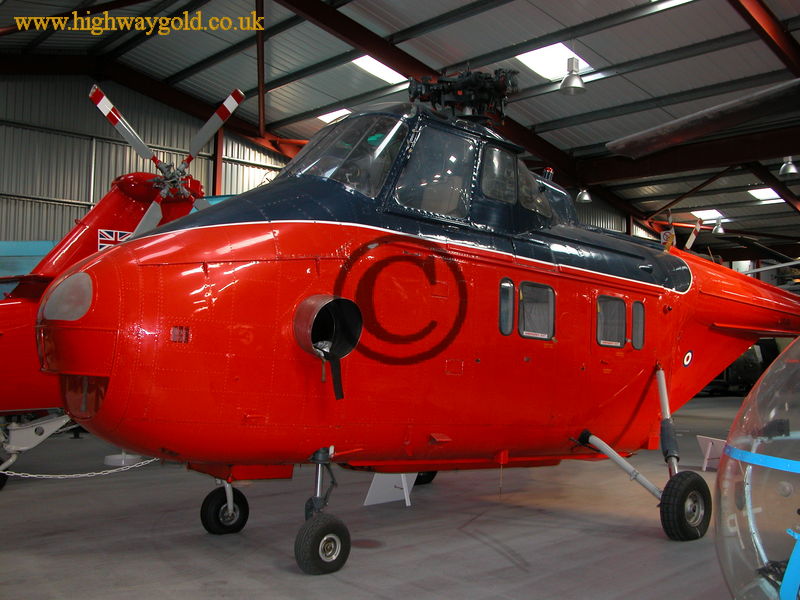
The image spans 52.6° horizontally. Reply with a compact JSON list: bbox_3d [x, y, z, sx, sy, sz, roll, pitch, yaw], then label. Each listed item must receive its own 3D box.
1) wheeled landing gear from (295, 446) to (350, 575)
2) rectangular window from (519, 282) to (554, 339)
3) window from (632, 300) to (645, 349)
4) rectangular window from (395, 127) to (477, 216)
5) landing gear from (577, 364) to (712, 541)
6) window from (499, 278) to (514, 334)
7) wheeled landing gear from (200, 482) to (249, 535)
[{"bbox_3d":[-0.542,1.467,5.706,0.420,0.880,0.220,4,-4,-41],"label":"wheeled landing gear"},{"bbox_3d":[1.185,0.099,7.043,0.490,0.508,0.050,7,-7,-42],"label":"rectangular window"},{"bbox_3d":[2.369,0.257,8.077,0.220,0.484,0.050,7,-7,-42],"label":"window"},{"bbox_3d":[0.283,-1.048,6.466,0.920,0.710,0.070,7,-11,-42],"label":"rectangular window"},{"bbox_3d":[2.459,1.350,7.543,1.260,1.460,0.980,4,-4,-41],"label":"landing gear"},{"bbox_3d":[0.884,0.057,6.784,0.190,0.490,0.050,7,-7,-42],"label":"window"},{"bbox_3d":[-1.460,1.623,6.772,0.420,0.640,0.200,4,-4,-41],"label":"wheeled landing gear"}]

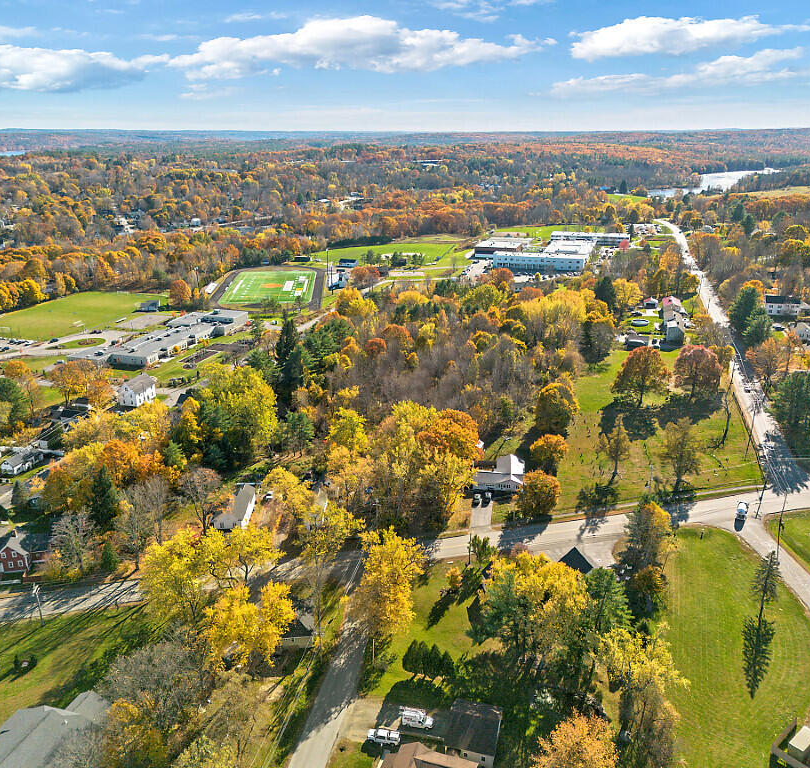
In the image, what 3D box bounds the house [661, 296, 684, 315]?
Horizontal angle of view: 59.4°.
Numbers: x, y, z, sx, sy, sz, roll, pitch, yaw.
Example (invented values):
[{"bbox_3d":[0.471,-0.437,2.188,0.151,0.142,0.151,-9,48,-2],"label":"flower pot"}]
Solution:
[{"bbox_3d":[142.520,-42.210,379.640,8.640,6.800,17.820,6,20,15],"label":"house"}]

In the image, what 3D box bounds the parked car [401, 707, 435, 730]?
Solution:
[{"bbox_3d":[2.621,68.451,145.308,6.100,2.500,2.100,4,20,10],"label":"parked car"}]

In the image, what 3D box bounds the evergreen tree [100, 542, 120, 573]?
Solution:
[{"bbox_3d":[-74.791,43.314,178.960,4.514,7.680,4.514,0,20,0],"label":"evergreen tree"}]

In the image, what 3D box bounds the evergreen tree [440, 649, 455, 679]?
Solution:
[{"bbox_3d":[8.636,56.370,143.619,3.224,6.949,3.224,0,20,0],"label":"evergreen tree"}]

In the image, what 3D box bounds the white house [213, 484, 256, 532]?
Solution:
[{"bbox_3d":[-49.100,35.314,204.510,8.800,5.500,17.500,0,20,0],"label":"white house"}]

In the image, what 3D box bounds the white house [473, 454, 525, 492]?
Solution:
[{"bbox_3d":[33.080,30.380,246.127,17.800,5.600,20.000,2,20,7],"label":"white house"}]

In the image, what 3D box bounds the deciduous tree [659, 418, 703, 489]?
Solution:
[{"bbox_3d":[82.730,20.940,211.940,11.500,21.300,11.500,0,20,0],"label":"deciduous tree"}]

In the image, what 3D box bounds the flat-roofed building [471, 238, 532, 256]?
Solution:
[{"bbox_3d":[93.420,-130.415,683.264,40.000,11.000,66.000,5,21,14],"label":"flat-roofed building"}]

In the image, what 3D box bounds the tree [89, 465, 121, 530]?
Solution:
[{"bbox_3d":[-82.778,31.021,195.810,7.900,19.500,7.900,0,20,0],"label":"tree"}]

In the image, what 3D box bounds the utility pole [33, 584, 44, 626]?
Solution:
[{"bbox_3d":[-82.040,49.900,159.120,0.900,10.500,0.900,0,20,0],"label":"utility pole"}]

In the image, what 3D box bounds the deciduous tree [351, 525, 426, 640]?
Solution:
[{"bbox_3d":[-3.648,43.789,152.860,14.600,24.400,14.600,0,20,0],"label":"deciduous tree"}]

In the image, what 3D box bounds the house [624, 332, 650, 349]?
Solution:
[{"bbox_3d":[122.000,-22.259,371.794,11.500,5.000,9.000,3,20,9],"label":"house"}]

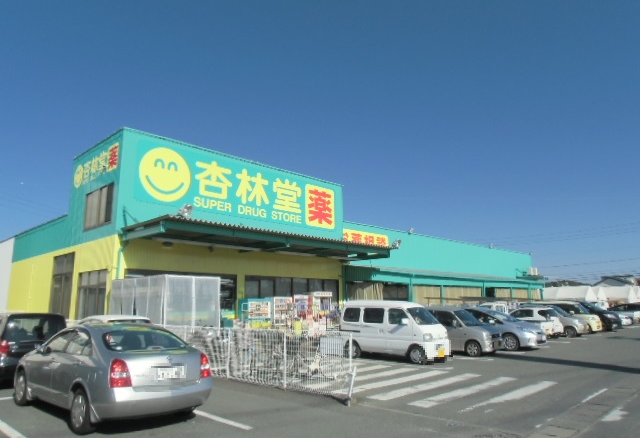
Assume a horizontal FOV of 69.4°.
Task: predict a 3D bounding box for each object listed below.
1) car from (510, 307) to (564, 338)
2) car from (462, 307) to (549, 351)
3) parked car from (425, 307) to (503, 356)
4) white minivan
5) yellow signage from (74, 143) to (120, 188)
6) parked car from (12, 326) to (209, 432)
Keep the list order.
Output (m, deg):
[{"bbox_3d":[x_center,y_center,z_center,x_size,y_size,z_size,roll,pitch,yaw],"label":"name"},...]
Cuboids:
[{"bbox_3d":[9.739,4.806,21.413,2.950,1.470,1.475,-11,-15,43],"label":"car"},{"bbox_3d":[6.346,4.188,17.924,4.460,1.490,1.745,-11,-15,43],"label":"car"},{"bbox_3d":[4.542,3.766,15.923,3.395,1.630,1.475,-11,-15,43],"label":"parked car"},{"bbox_3d":[2.329,3.428,14.501,1.475,1.830,3.395,10,-15,-44],"label":"white minivan"},{"bbox_3d":[-9.676,-2.179,19.777,4.976,1.239,0.150,-11,-15,43],"label":"yellow signage"},{"bbox_3d":[-3.623,2.437,7.778,4.550,1.460,1.750,-10,-15,42],"label":"parked car"}]

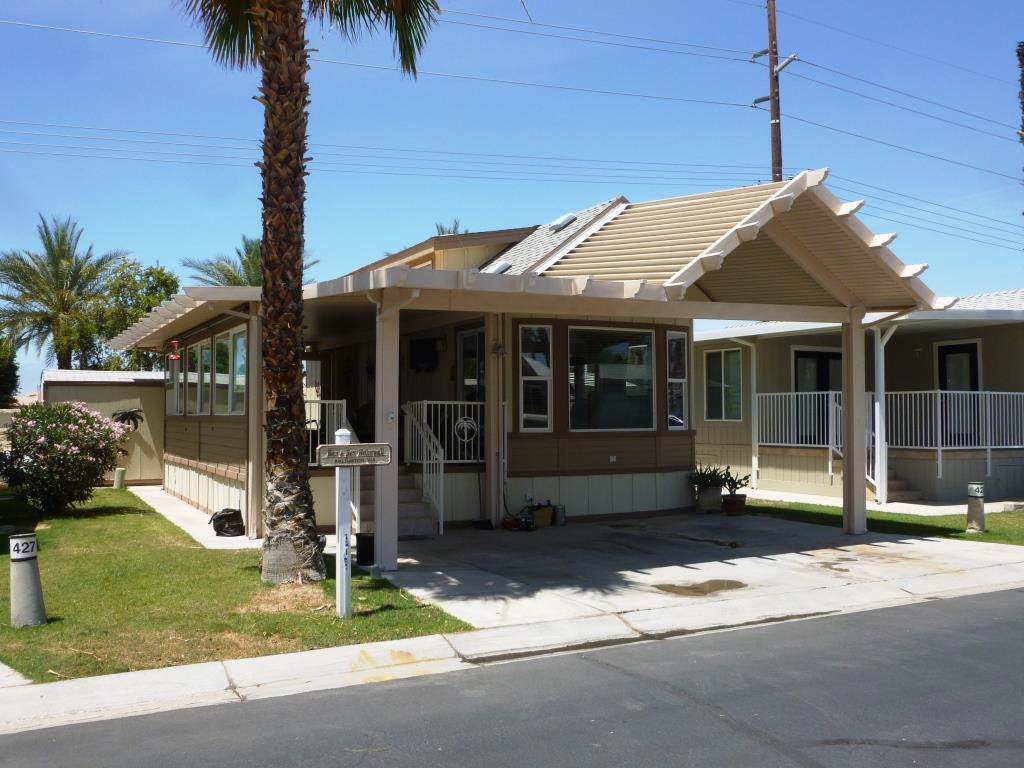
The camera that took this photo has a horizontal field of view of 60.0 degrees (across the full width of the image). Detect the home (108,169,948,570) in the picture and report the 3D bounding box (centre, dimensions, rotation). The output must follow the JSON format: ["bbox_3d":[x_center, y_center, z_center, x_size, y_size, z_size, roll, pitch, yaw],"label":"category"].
[{"bbox_3d":[-1.298,-0.310,15.188,8.700,4.800,13.200,0,-2,-28],"label":"home"}]

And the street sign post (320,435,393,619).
[{"bbox_3d":[-1.254,1.099,7.028,0.620,1.470,0.120,0,-2,-28],"label":"street sign post"}]

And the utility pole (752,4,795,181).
[{"bbox_3d":[9.609,-5.823,32.000,0.400,17.000,1.500,0,-2,-28],"label":"utility pole"}]

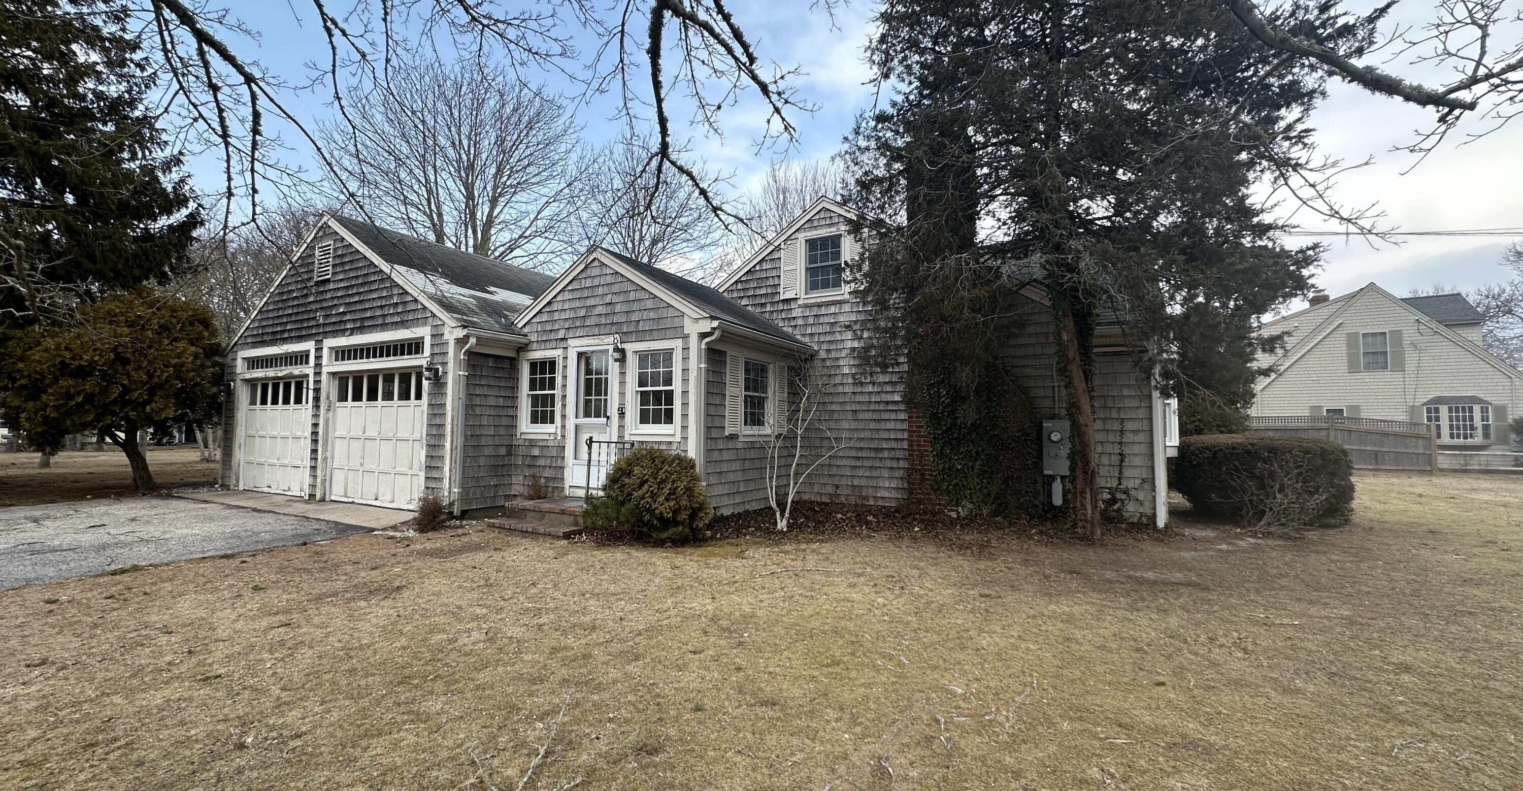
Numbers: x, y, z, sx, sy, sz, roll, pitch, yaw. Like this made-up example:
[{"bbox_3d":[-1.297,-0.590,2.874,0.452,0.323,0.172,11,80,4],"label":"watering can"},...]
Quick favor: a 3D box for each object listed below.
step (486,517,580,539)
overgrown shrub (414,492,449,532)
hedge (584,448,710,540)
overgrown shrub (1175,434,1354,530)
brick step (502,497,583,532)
[{"bbox_3d":[-2.898,1.706,7.868,1.442,0.095,0.371,-2,-4,30],"label":"step"},{"bbox_3d":[-4.406,1.500,8.210,0.460,0.520,0.440,-2,-4,30],"label":"overgrown shrub"},{"bbox_3d":[-1.505,1.184,7.652,1.400,1.090,1.200,-2,-4,30],"label":"hedge"},{"bbox_3d":[7.440,1.236,9.295,2.050,1.280,1.900,-2,-4,30],"label":"overgrown shrub"},{"bbox_3d":[-2.554,1.612,8.474,1.463,0.250,1.071,-2,-4,30],"label":"brick step"}]

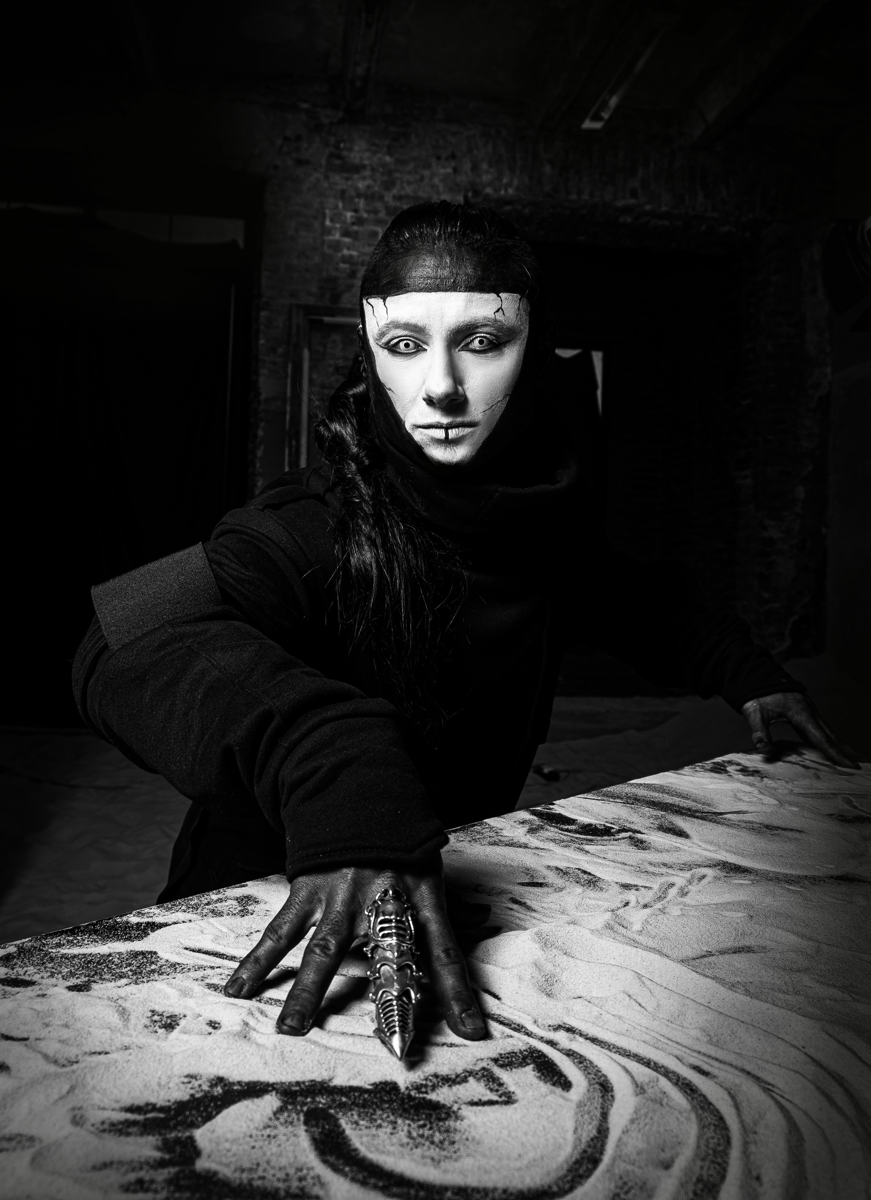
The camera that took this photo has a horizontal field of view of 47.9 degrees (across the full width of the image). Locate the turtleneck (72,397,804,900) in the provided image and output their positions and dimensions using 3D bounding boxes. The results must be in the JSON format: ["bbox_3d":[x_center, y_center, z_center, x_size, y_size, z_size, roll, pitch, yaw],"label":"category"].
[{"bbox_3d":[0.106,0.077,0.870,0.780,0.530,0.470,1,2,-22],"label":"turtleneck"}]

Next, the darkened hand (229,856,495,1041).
[{"bbox_3d":[-0.041,0.188,0.560,0.148,0.082,0.120,1,2,-5],"label":"darkened hand"}]

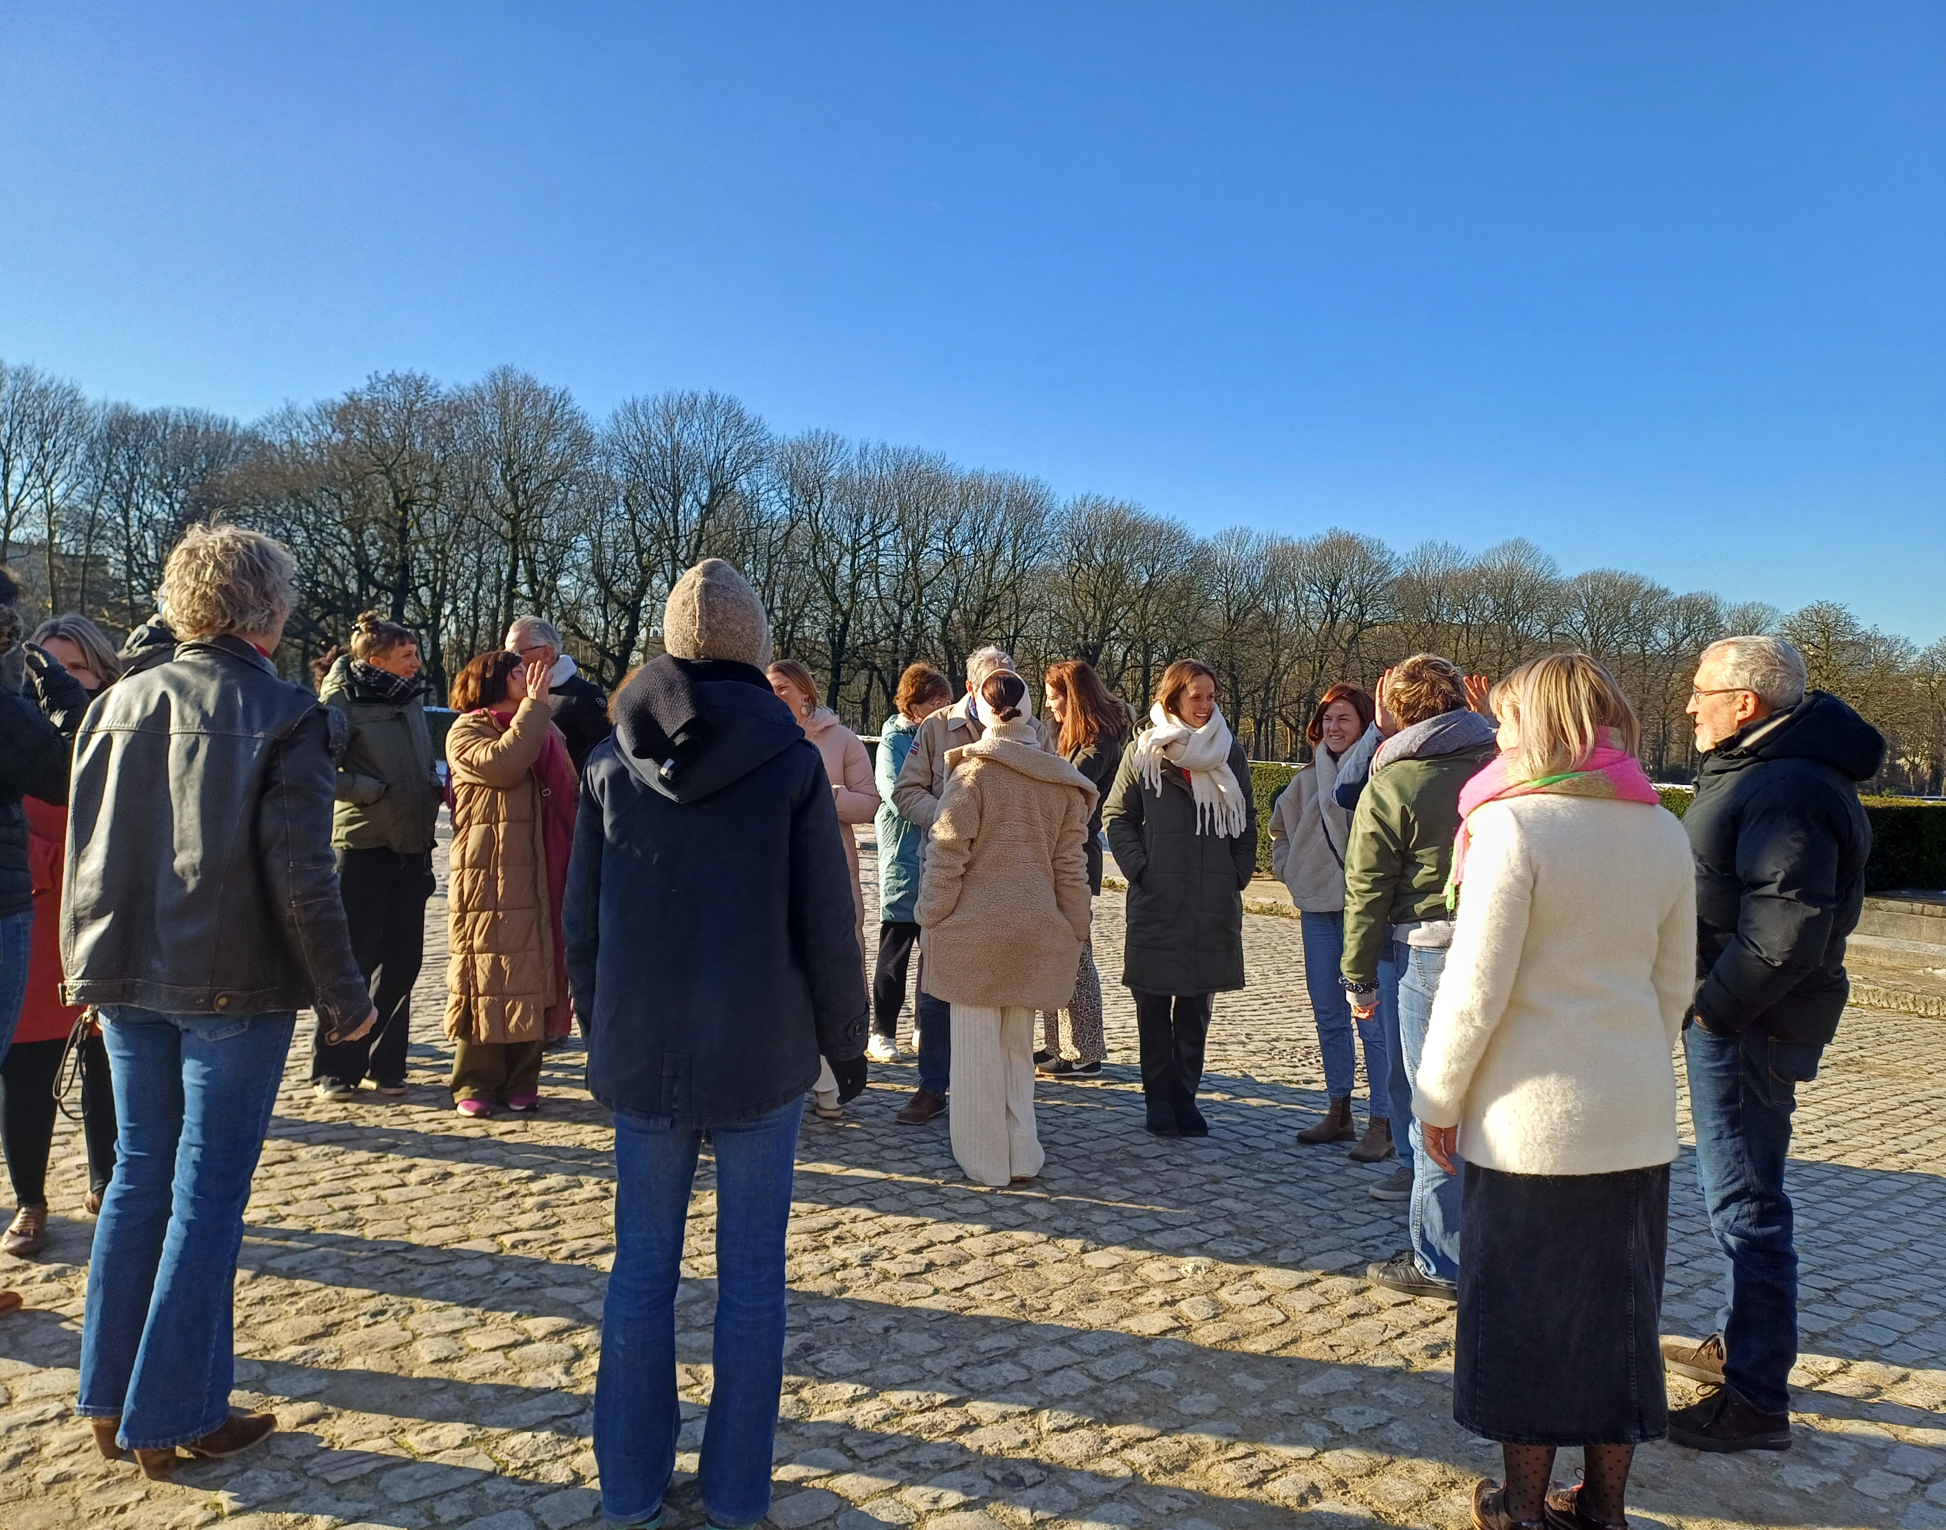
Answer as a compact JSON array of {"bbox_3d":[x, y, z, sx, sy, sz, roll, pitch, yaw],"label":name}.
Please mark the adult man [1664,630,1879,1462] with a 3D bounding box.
[{"bbox_3d":[1.749,0.584,3.230,0.450,1.730,0.560,2,2,17],"label":"adult man"}]

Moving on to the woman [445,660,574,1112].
[{"bbox_3d":[-1.652,0.418,5.240,0.470,1.640,0.520,3,2,38],"label":"woman"}]

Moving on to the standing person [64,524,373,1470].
[{"bbox_3d":[-1.478,0.434,2.850,0.550,1.770,0.430,3,2,30],"label":"standing person"}]

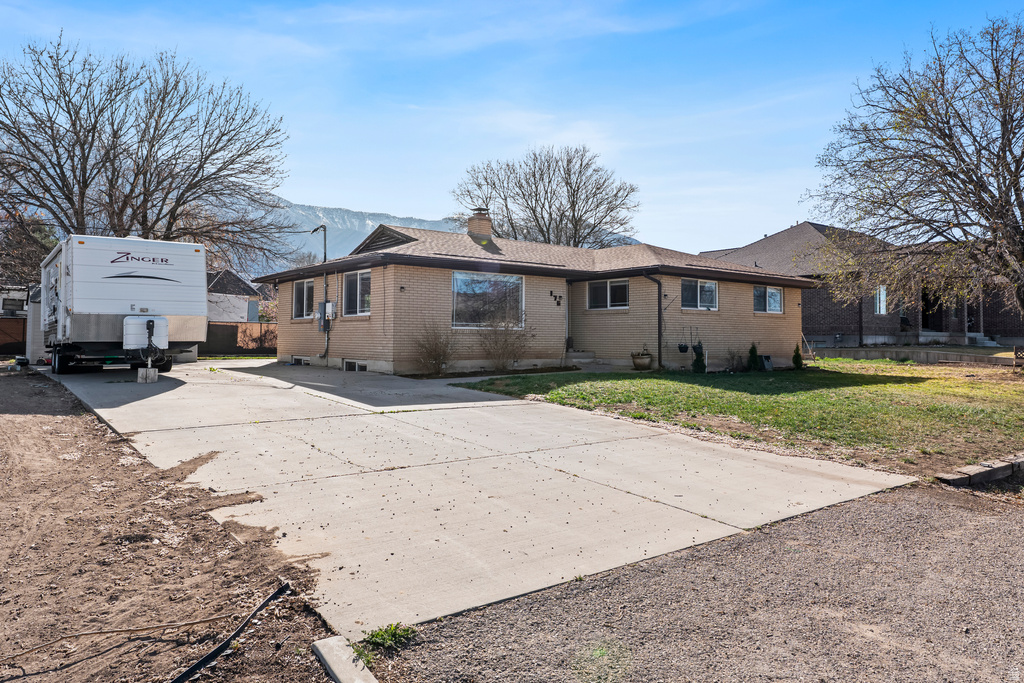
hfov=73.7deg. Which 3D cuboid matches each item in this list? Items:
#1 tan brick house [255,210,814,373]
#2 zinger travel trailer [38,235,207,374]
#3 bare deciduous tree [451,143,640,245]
[{"bbox_3d":[1.068,-1.788,22.713,15.271,5.121,11.443,0,0,-38],"label":"tan brick house"},{"bbox_3d":[-9.370,-0.837,16.185,2.570,3.170,7.900,0,0,-38],"label":"zinger travel trailer"},{"bbox_3d":[1.972,-5.612,41.031,11.000,12.440,10.800,0,0,0],"label":"bare deciduous tree"}]

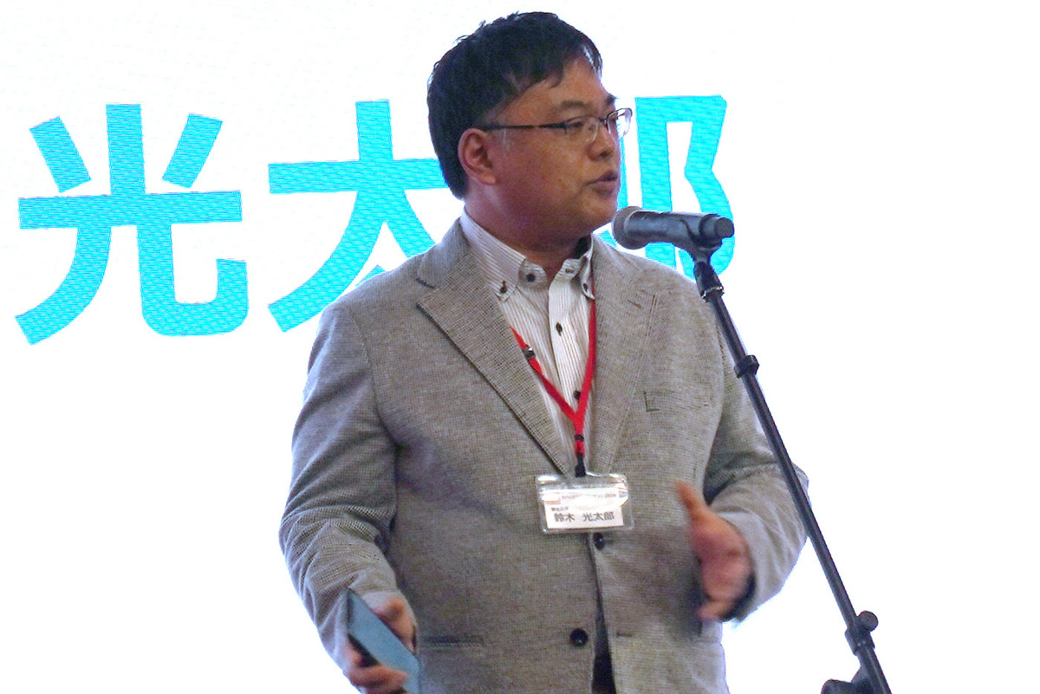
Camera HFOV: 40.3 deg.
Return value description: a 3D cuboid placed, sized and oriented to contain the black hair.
[{"bbox_3d":[-0.006,-0.287,1.685,0.217,0.217,0.187,-2,7,36],"label":"black hair"}]

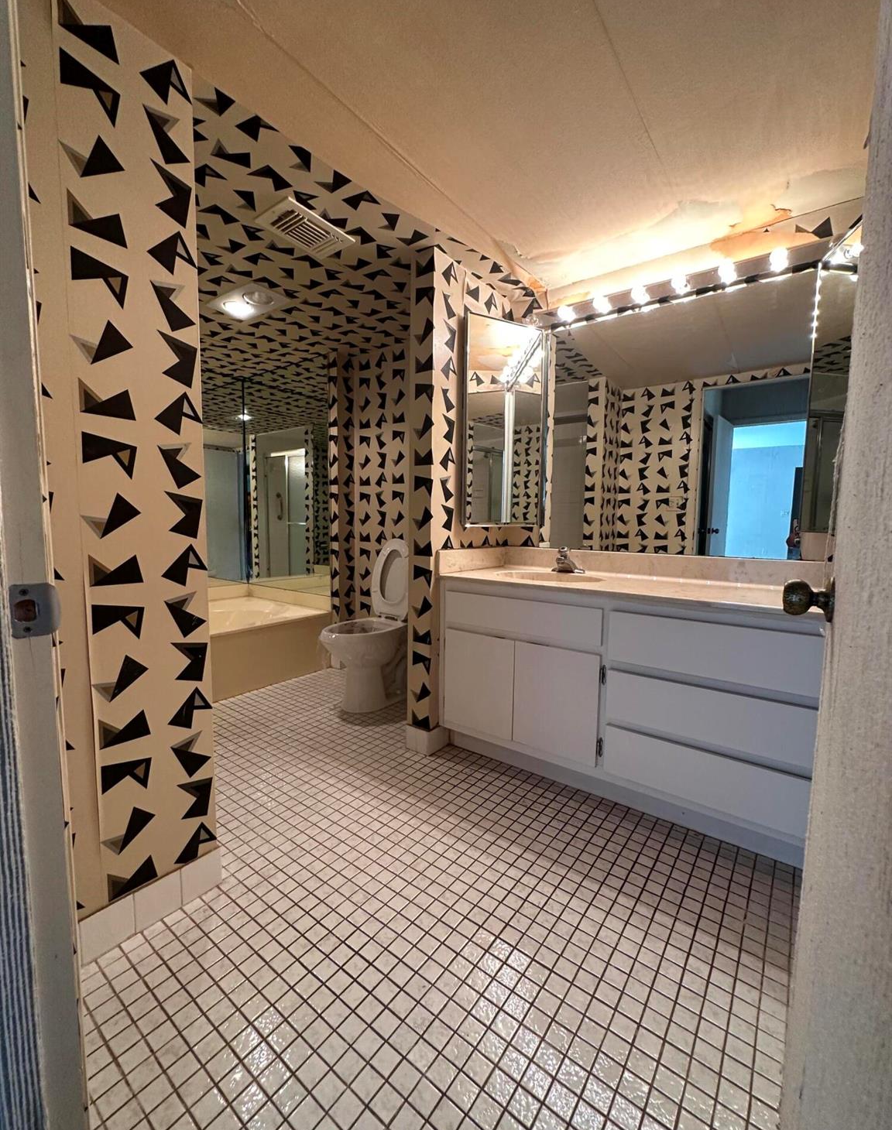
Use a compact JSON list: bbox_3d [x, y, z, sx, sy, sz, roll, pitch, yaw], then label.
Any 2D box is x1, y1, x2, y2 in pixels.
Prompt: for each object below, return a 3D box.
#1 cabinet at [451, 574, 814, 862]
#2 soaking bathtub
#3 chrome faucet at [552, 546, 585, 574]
[{"bbox_3d":[0.688,0.458,1.878,1.394,0.773,0.553,5,7,37],"label":"cabinet"},{"bbox_3d":[-1.595,0.520,2.975,0.995,0.387,1.414,5,7,37],"label":"soaking bathtub"},{"bbox_3d":[0.536,-0.020,2.157,0.157,0.123,0.141,5,7,37],"label":"chrome faucet"}]

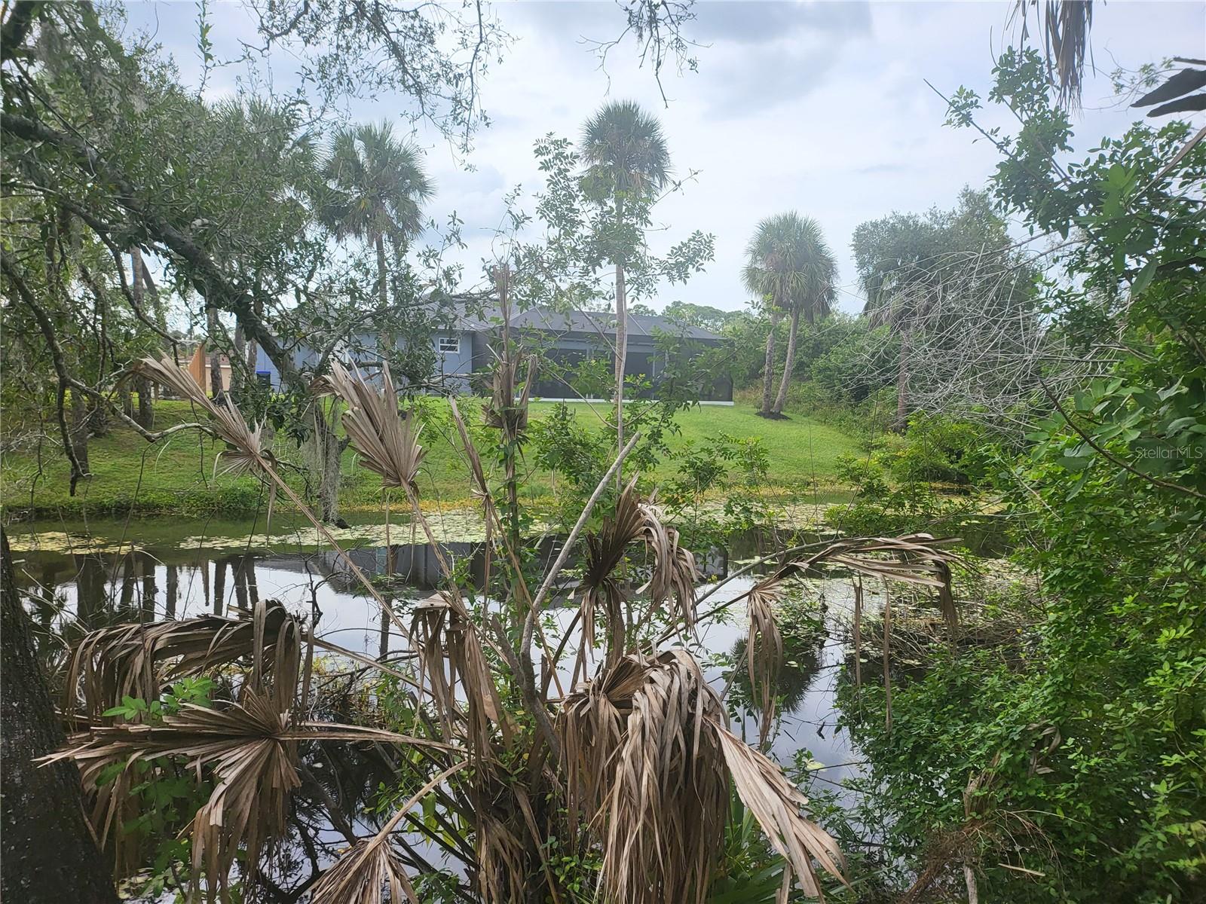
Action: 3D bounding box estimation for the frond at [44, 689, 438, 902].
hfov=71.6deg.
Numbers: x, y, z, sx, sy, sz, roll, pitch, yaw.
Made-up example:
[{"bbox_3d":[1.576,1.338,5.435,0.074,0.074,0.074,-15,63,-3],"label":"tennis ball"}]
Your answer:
[{"bbox_3d":[-1.083,1.030,2.500,1.100,0.600,0.520,1,3,0],"label":"frond"}]

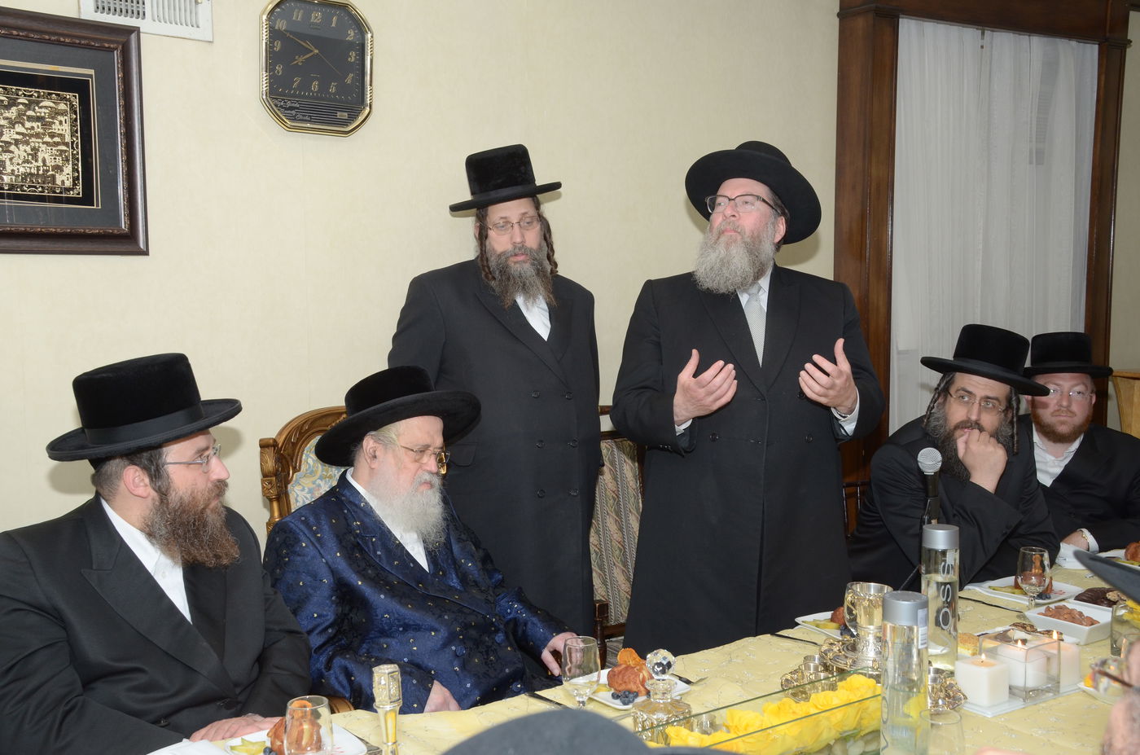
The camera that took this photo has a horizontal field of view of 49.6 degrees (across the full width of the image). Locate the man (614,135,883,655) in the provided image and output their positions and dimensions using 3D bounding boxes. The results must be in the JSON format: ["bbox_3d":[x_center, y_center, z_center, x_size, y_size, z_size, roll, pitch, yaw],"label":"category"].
[{"bbox_3d":[0.389,0.369,2.858,0.640,1.780,0.480,-1,6,-6],"label":"man"}]

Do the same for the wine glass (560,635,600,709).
[{"bbox_3d":[0.020,0.518,2.144,0.070,0.139,0.070,0,6,0],"label":"wine glass"}]

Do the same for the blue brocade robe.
[{"bbox_3d":[-0.261,0.552,2.466,0.640,0.720,0.640,-6,9,-43],"label":"blue brocade robe"}]

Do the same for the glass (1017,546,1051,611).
[{"bbox_3d":[1.024,0.450,2.726,0.075,0.148,0.075,-5,8,-37],"label":"glass"}]

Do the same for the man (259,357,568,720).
[{"bbox_3d":[-0.236,0.628,2.454,0.640,1.300,0.780,-6,9,-43],"label":"man"}]

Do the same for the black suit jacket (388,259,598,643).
[{"bbox_3d":[-0.180,0.226,3.043,0.540,1.060,0.380,-5,8,-38],"label":"black suit jacket"}]

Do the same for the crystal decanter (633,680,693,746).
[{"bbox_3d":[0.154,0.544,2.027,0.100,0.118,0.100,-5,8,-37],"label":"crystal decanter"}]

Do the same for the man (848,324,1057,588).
[{"bbox_3d":[0.869,0.536,3.078,0.580,1.330,0.720,-3,7,-28],"label":"man"}]

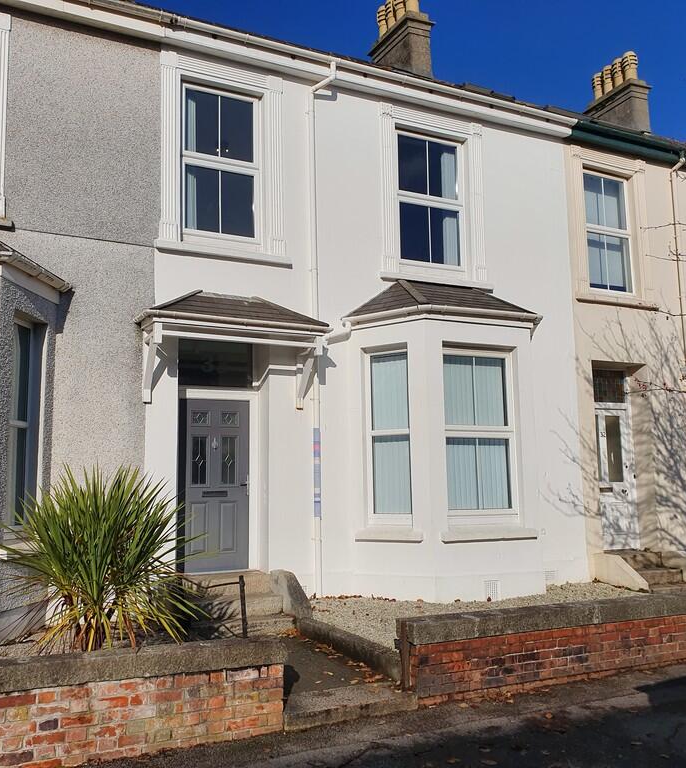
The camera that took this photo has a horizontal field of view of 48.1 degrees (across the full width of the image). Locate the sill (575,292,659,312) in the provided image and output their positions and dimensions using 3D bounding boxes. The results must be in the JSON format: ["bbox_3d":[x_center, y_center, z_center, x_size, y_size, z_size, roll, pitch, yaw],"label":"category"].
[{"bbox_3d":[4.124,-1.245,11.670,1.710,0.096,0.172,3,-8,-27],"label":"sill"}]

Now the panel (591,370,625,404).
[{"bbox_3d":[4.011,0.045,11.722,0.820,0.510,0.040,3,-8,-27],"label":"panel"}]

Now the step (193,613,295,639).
[{"bbox_3d":[-1.055,2.491,7.892,1.103,0.121,0.374,3,-8,-27],"label":"step"}]

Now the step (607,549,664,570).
[{"bbox_3d":[4.132,2.565,11.186,1.000,0.210,0.420,3,-8,-27],"label":"step"}]

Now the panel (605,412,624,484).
[{"bbox_3d":[4.089,0.988,11.631,0.310,1.000,0.040,3,-8,-27],"label":"panel"}]

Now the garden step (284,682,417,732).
[{"bbox_3d":[-0.017,2.300,5.529,1.052,0.106,0.415,3,-8,-27],"label":"garden step"}]

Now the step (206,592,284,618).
[{"bbox_3d":[-1.218,2.389,8.235,1.093,0.177,0.354,3,-8,-27],"label":"step"}]

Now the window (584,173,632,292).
[{"bbox_3d":[4.062,-2.308,11.860,1.010,1.880,0.110,3,-8,-27],"label":"window"}]

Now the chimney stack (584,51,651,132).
[{"bbox_3d":[6.665,-6.809,18.705,0.700,2.050,1.560,3,-8,-27],"label":"chimney stack"}]

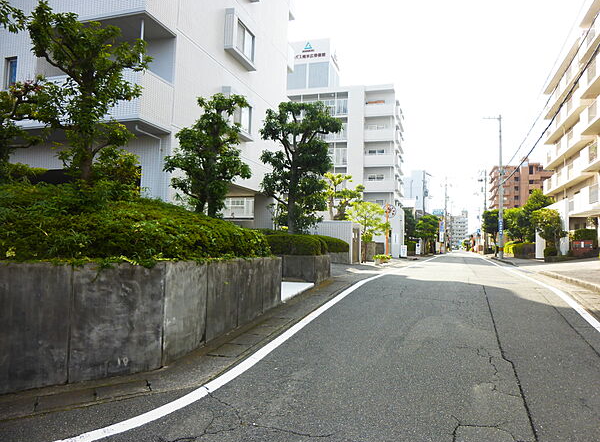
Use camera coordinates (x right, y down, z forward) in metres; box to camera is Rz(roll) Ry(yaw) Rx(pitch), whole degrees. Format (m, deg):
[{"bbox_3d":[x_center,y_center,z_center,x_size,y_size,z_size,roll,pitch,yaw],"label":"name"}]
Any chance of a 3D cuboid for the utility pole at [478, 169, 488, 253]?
[{"bbox_3d":[22.568,-1.162,53.000,1.100,10.520,0.600,0,-4,22],"label":"utility pole"}]

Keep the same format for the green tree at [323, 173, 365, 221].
[{"bbox_3d":[3.450,-0.430,36.000,3.700,7.190,3.700,0,-3,18],"label":"green tree"}]

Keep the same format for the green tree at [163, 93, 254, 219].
[{"bbox_3d":[-2.374,-1.561,11.000,2.230,3.330,2.150,0,-3,17],"label":"green tree"}]

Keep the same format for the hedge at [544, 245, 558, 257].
[{"bbox_3d":[17.703,2.112,30.500,0.980,0.820,0.950,0,-3,17],"label":"hedge"}]

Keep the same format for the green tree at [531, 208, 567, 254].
[{"bbox_3d":[22.940,0.990,40.000,3.300,4.290,3.300,0,-3,18],"label":"green tree"}]

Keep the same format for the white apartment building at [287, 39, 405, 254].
[{"bbox_3d":[4.810,-7.690,52.140,14.500,23.570,9.000,0,-3,18],"label":"white apartment building"}]

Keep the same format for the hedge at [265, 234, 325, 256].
[{"bbox_3d":[-0.254,0.831,14.700,2.100,0.740,2.300,0,-3,17],"label":"hedge"}]

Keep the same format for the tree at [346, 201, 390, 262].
[{"bbox_3d":[4.790,0.790,30.500,3.100,4.330,3.100,0,-3,18],"label":"tree"}]

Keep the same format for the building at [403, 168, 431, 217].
[{"bbox_3d":[28.950,-2.280,116.610,9.000,20.400,10.000,0,-3,18],"label":"building"}]

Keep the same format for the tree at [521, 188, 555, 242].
[{"bbox_3d":[26.310,0.240,48.000,3.900,7.670,3.900,0,-3,18],"label":"tree"}]

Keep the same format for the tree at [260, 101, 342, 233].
[{"bbox_3d":[0.052,-1.714,15.000,2.840,4.950,2.600,0,-3,17],"label":"tree"}]

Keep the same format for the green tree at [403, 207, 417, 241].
[{"bbox_3d":[14.020,1.280,56.000,2.600,6.310,2.600,0,-3,18],"label":"green tree"}]

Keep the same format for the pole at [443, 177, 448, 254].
[{"bbox_3d":[19.543,-0.803,58.000,0.800,10.310,0.500,0,-4,22],"label":"pole"}]

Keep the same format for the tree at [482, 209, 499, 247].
[{"bbox_3d":[16.573,0.995,37.500,1.600,4.100,1.600,0,-3,17],"label":"tree"}]

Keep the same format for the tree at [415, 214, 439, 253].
[{"bbox_3d":[16.930,1.770,58.000,3.200,5.290,3.200,0,-3,18],"label":"tree"}]

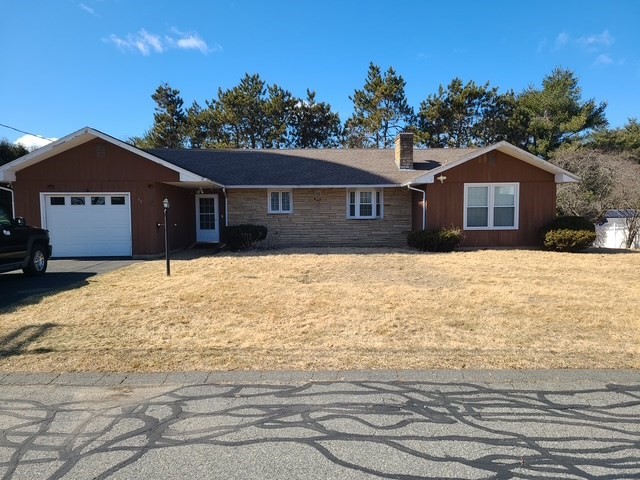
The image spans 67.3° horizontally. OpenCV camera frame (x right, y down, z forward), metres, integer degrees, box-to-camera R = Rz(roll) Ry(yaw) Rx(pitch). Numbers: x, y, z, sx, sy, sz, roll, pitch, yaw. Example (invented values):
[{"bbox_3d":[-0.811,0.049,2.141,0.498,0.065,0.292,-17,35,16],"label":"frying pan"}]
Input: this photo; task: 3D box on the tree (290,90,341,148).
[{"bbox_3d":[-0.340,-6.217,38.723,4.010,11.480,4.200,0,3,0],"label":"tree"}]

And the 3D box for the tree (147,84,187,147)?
[{"bbox_3d":[-12.200,-6.659,38.513,3.334,11.702,3.500,-1,4,-1],"label":"tree"}]

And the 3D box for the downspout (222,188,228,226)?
[{"bbox_3d":[-4.036,-1.054,20.527,0.160,2.449,0.350,-1,4,-1],"label":"downspout"}]

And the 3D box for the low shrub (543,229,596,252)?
[{"bbox_3d":[8.247,0.006,16.026,1.710,0.790,1.400,0,3,0],"label":"low shrub"}]

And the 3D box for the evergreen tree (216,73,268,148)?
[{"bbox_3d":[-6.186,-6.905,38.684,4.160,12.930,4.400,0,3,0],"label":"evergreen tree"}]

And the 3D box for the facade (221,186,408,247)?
[{"bbox_3d":[-0.006,-1.047,20.927,8.068,2.465,0.300,-1,4,-1],"label":"facade"}]

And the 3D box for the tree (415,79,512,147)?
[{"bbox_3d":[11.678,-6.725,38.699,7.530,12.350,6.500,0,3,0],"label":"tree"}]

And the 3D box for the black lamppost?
[{"bbox_3d":[-3.652,-0.059,11.475,0.200,1.857,0.200,-1,4,-1],"label":"black lamppost"}]

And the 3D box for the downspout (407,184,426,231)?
[{"bbox_3d":[3.717,-0.977,18.472,0.751,2.260,0.200,-1,4,-1],"label":"downspout"}]

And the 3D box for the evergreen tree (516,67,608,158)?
[{"bbox_3d":[18.451,-6.808,36.694,6.990,12.650,7.000,0,3,0],"label":"evergreen tree"}]

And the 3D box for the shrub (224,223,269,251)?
[{"bbox_3d":[-2.817,-0.106,18.620,1.690,1.000,1.400,0,3,0],"label":"shrub"}]

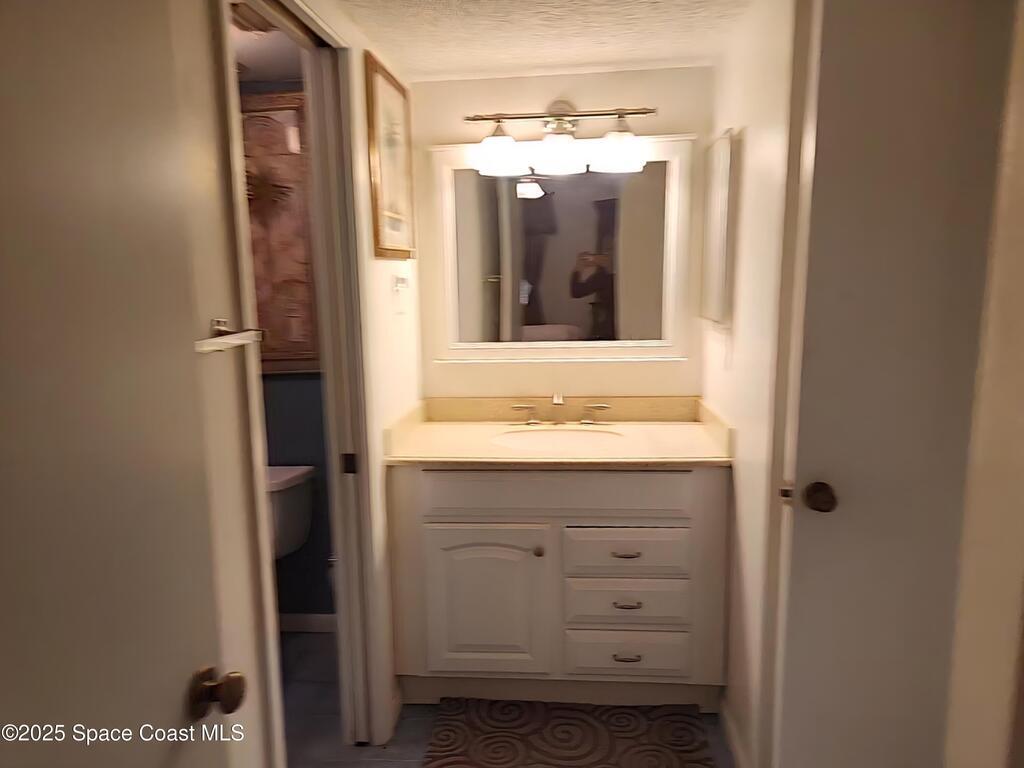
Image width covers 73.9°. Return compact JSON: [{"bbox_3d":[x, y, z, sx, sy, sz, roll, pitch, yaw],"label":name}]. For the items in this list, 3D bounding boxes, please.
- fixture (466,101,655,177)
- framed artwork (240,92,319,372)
[{"bbox_3d":[0.167,-0.857,2.360,0.646,0.282,0.198,0,9,5],"label":"fixture"},{"bbox_3d":[-0.934,-0.556,2.592,0.401,1.041,0.034,0,9,5],"label":"framed artwork"}]

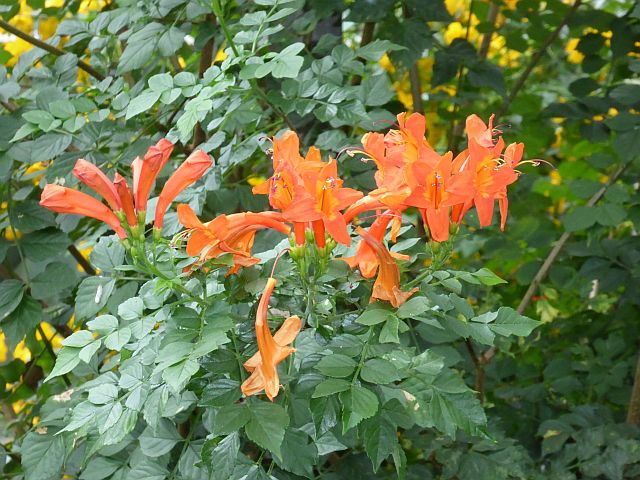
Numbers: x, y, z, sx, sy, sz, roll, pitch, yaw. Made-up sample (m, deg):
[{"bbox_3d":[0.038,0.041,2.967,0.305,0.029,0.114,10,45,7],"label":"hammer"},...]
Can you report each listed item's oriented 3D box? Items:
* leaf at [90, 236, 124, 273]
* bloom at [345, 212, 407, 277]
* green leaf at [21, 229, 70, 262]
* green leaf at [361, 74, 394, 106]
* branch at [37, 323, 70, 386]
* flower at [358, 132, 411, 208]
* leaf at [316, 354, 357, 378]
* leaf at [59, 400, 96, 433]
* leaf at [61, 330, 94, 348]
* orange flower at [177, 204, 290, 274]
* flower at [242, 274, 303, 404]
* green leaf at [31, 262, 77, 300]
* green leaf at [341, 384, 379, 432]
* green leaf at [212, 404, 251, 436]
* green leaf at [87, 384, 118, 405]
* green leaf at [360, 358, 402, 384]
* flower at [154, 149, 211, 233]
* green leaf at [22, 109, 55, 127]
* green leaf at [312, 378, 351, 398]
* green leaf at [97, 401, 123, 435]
[{"bbox_3d":[-0.115,0.008,1.600,0.018,0.020,0.010,-12,-17,-4],"label":"leaf"},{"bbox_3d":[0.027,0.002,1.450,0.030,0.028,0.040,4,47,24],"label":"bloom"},{"bbox_3d":[-0.169,0.003,1.820,0.035,0.025,0.007,6,-31,-3],"label":"green leaf"},{"bbox_3d":[0.031,-0.080,1.580,0.018,0.019,0.004,31,-20,8],"label":"green leaf"},{"bbox_3d":[-0.162,0.070,1.800,0.004,0.041,0.004,-27,0,0],"label":"branch"},{"bbox_3d":[0.036,-0.038,1.630,0.033,0.040,0.036,4,7,37],"label":"flower"},{"bbox_3d":[0.009,0.072,1.690,0.025,0.016,0.005,-2,-33,2],"label":"leaf"},{"bbox_3d":[-0.126,0.092,1.540,0.025,0.010,0.011,-36,66,-19],"label":"leaf"},{"bbox_3d":[-0.127,0.053,1.550,0.018,0.007,0.010,-10,52,-8],"label":"leaf"},{"bbox_3d":[-0.046,0.000,1.580,0.057,0.037,0.038,-2,6,-18],"label":"orange flower"},{"bbox_3d":[-0.026,0.052,1.570,0.031,0.066,0.032,-2,3,0],"label":"flower"},{"bbox_3d":[-0.158,0.025,1.750,0.027,0.022,0.010,-5,-17,-2],"label":"green leaf"},{"bbox_3d":[0.021,0.097,1.680,0.023,0.032,0.006,8,-30,1],"label":"green leaf"},{"bbox_3d":[-0.051,0.103,1.700,0.027,0.005,0.018,-40,63,-16],"label":"green leaf"},{"bbox_3d":[-0.116,0.083,1.580,0.018,0.005,0.014,-14,49,-5],"label":"green leaf"},{"bbox_3d":[0.036,0.076,1.700,0.023,0.005,0.016,24,57,9],"label":"green leaf"},{"bbox_3d":[-0.072,-0.026,1.550,0.017,0.049,0.011,35,6,0],"label":"flower"},{"bbox_3d":[-0.147,-0.064,1.550,0.017,0.004,0.014,7,40,-9],"label":"green leaf"},{"bbox_3d":[0.005,0.071,1.420,0.019,0.004,0.012,-20,44,-14],"label":"green leaf"},{"bbox_3d":[-0.119,0.100,1.670,0.014,0.022,0.004,21,-26,18],"label":"green leaf"}]

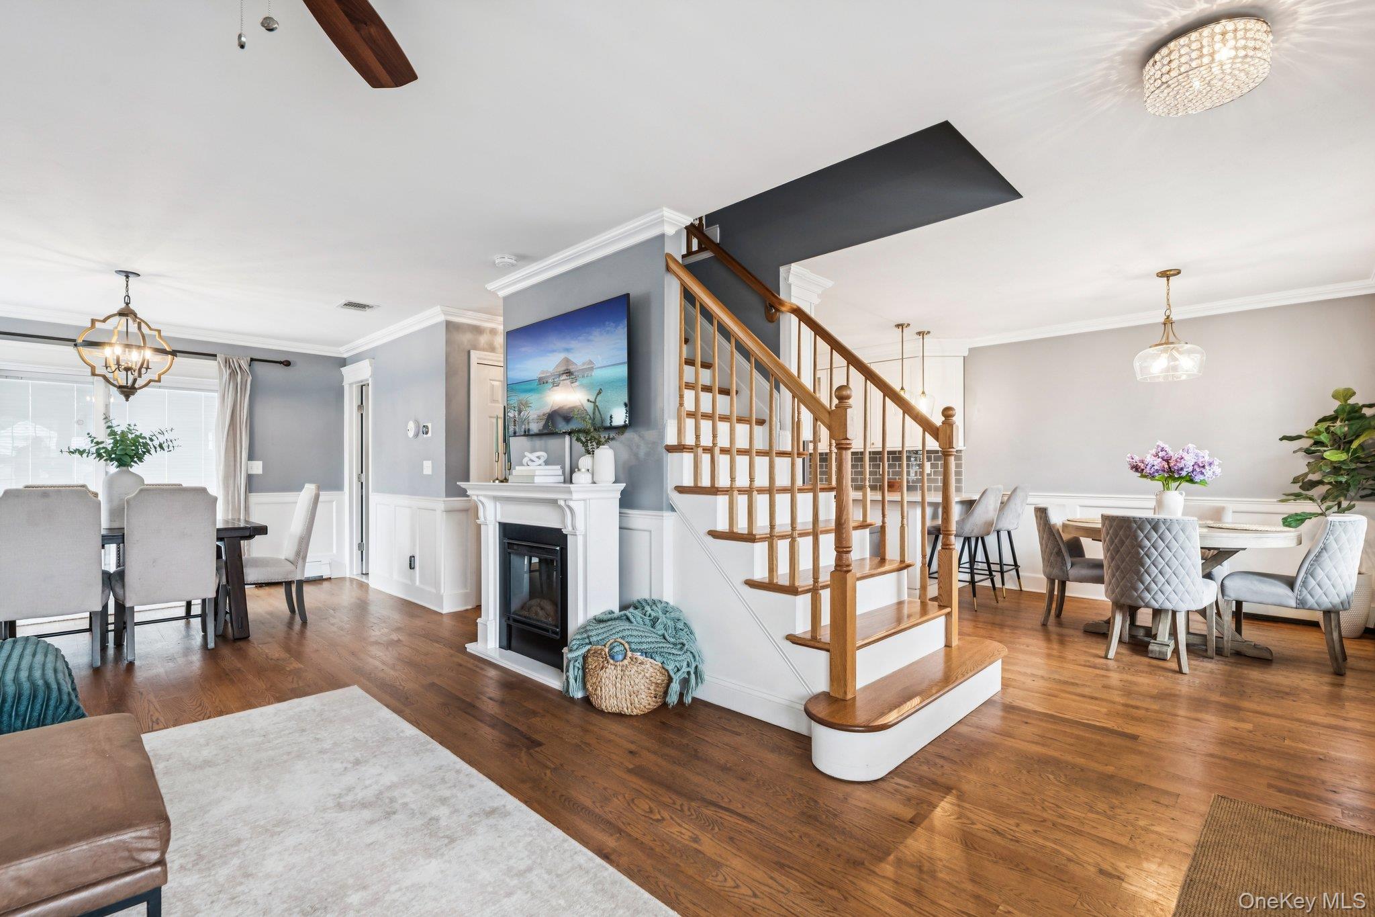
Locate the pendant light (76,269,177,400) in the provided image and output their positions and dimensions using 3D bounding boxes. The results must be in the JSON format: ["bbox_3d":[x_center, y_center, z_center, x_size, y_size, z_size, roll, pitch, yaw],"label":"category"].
[{"bbox_3d":[-3.653,-0.786,3.979,0.490,0.830,0.490,-1,-1,44],"label":"pendant light"}]

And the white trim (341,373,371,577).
[{"bbox_3d":[-3.419,0.156,6.290,0.870,2.220,0.130,-1,-1,44],"label":"white trim"}]

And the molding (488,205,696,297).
[{"bbox_3d":[-0.694,-1.174,3.698,1.815,0.077,0.203,-1,-1,44],"label":"molding"}]

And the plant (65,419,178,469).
[{"bbox_3d":[-3.724,-0.089,4.036,0.450,0.340,0.550,-1,-1,44],"label":"plant"}]

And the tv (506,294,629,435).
[{"bbox_3d":[-0.745,-0.511,3.719,1.255,0.705,0.055,-1,-1,44],"label":"tv"}]

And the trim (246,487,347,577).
[{"bbox_3d":[-4.004,0.810,6.267,0.050,0.930,0.883,-1,-1,44],"label":"trim"}]

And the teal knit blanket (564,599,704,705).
[{"bbox_3d":[-0.223,0.930,3.008,0.640,0.480,0.400,0,-1,10],"label":"teal knit blanket"}]

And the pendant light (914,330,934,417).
[{"bbox_3d":[2.251,-0.779,5.816,0.200,0.830,0.200,-1,-1,44],"label":"pendant light"}]

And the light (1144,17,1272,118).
[{"bbox_3d":[1.580,-1.196,1.867,0.310,0.120,0.310,-1,-1,44],"label":"light"}]

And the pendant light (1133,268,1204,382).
[{"bbox_3d":[3.164,-0.885,4.021,0.360,0.725,0.360,-1,-1,44],"label":"pendant light"}]

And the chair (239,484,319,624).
[{"bbox_3d":[-3.204,0.729,4.623,0.486,1.035,0.615,-1,-1,44],"label":"chair"}]

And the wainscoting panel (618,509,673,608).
[{"bbox_3d":[-0.232,0.743,3.195,0.407,0.937,0.079,-1,-1,44],"label":"wainscoting panel"}]

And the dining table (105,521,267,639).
[{"bbox_3d":[-3.739,0.843,3.955,0.900,0.757,1.535,-1,-1,44],"label":"dining table"}]

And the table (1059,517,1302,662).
[{"bbox_3d":[3.147,0.817,3.967,1.210,0.750,1.210,-1,-1,44],"label":"table"}]

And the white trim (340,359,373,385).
[{"bbox_3d":[-3.393,-0.869,6.263,0.830,0.185,0.075,-1,-1,44],"label":"white trim"}]

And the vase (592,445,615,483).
[{"bbox_3d":[-0.449,0.034,3.292,0.112,0.204,0.112,0,-1,0],"label":"vase"}]

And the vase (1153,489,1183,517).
[{"bbox_3d":[3.234,0.324,4.113,0.154,0.233,0.154,-1,-1,44],"label":"vase"}]

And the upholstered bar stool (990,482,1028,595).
[{"bbox_3d":[2.833,0.740,5.625,0.530,0.980,0.470,-1,-1,44],"label":"upholstered bar stool"}]

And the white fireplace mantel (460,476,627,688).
[{"bbox_3d":[-0.899,0.683,3.596,1.260,1.074,0.357,-1,-1,44],"label":"white fireplace mantel"}]

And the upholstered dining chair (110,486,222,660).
[{"bbox_3d":[-3.360,0.702,3.947,0.620,1.035,0.480,-1,-1,44],"label":"upholstered dining chair"}]

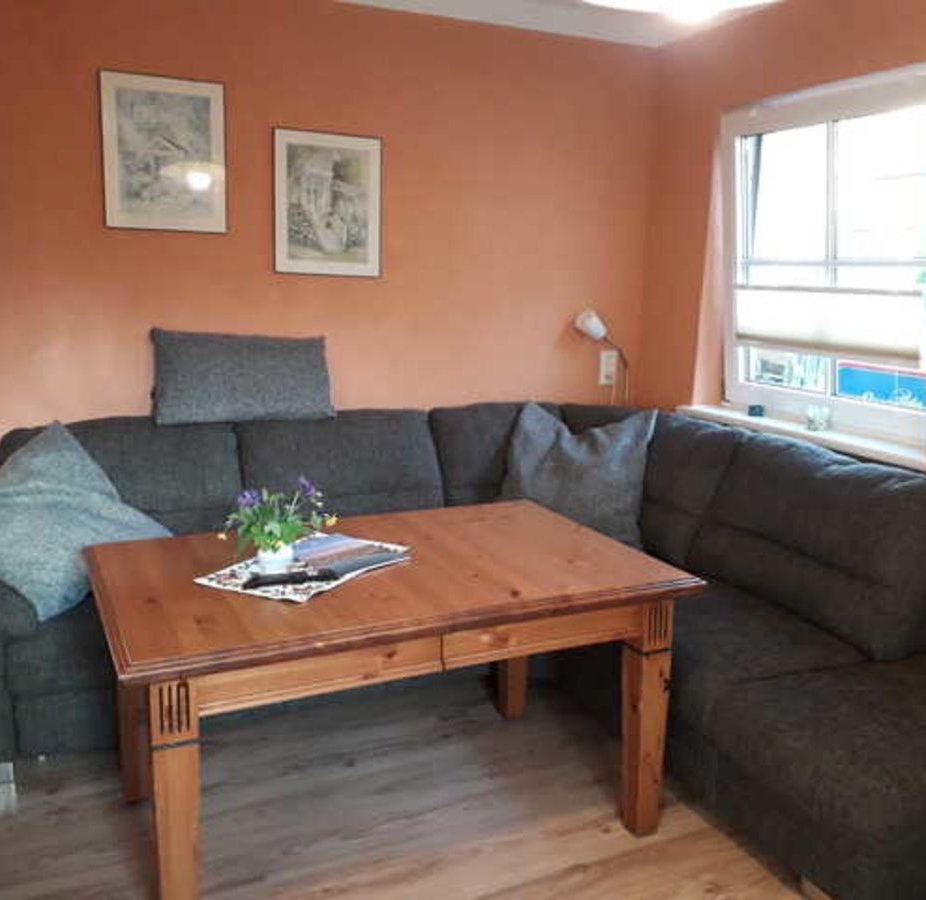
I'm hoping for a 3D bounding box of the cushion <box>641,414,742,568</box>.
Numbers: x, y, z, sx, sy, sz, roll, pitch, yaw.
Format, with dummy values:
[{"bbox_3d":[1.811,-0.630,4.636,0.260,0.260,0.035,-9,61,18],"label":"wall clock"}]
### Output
[{"bbox_3d":[0.840,0.134,3.599,0.272,0.492,0.500,6,8,-23],"label":"cushion"}]

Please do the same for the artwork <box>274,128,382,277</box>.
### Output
[{"bbox_3d":[-0.500,-0.918,3.515,0.415,0.523,0.022,-3,11,-22],"label":"artwork"}]

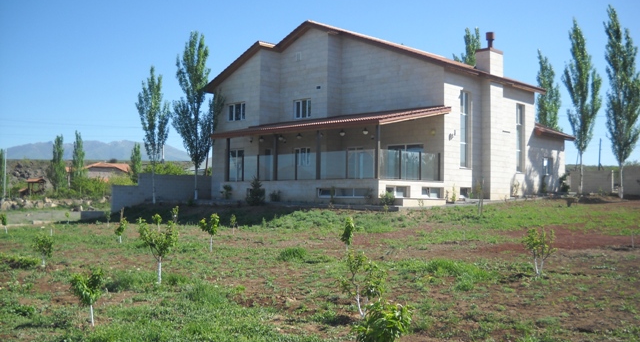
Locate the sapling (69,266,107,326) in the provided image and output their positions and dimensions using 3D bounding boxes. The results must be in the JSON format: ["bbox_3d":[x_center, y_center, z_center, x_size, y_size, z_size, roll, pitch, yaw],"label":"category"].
[{"bbox_3d":[-2.718,1.485,8.250,0.423,0.705,0.402,1,-2,0],"label":"sapling"}]

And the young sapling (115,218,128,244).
[{"bbox_3d":[-6.535,1.960,23.151,0.441,0.854,0.428,1,-3,-16],"label":"young sapling"}]

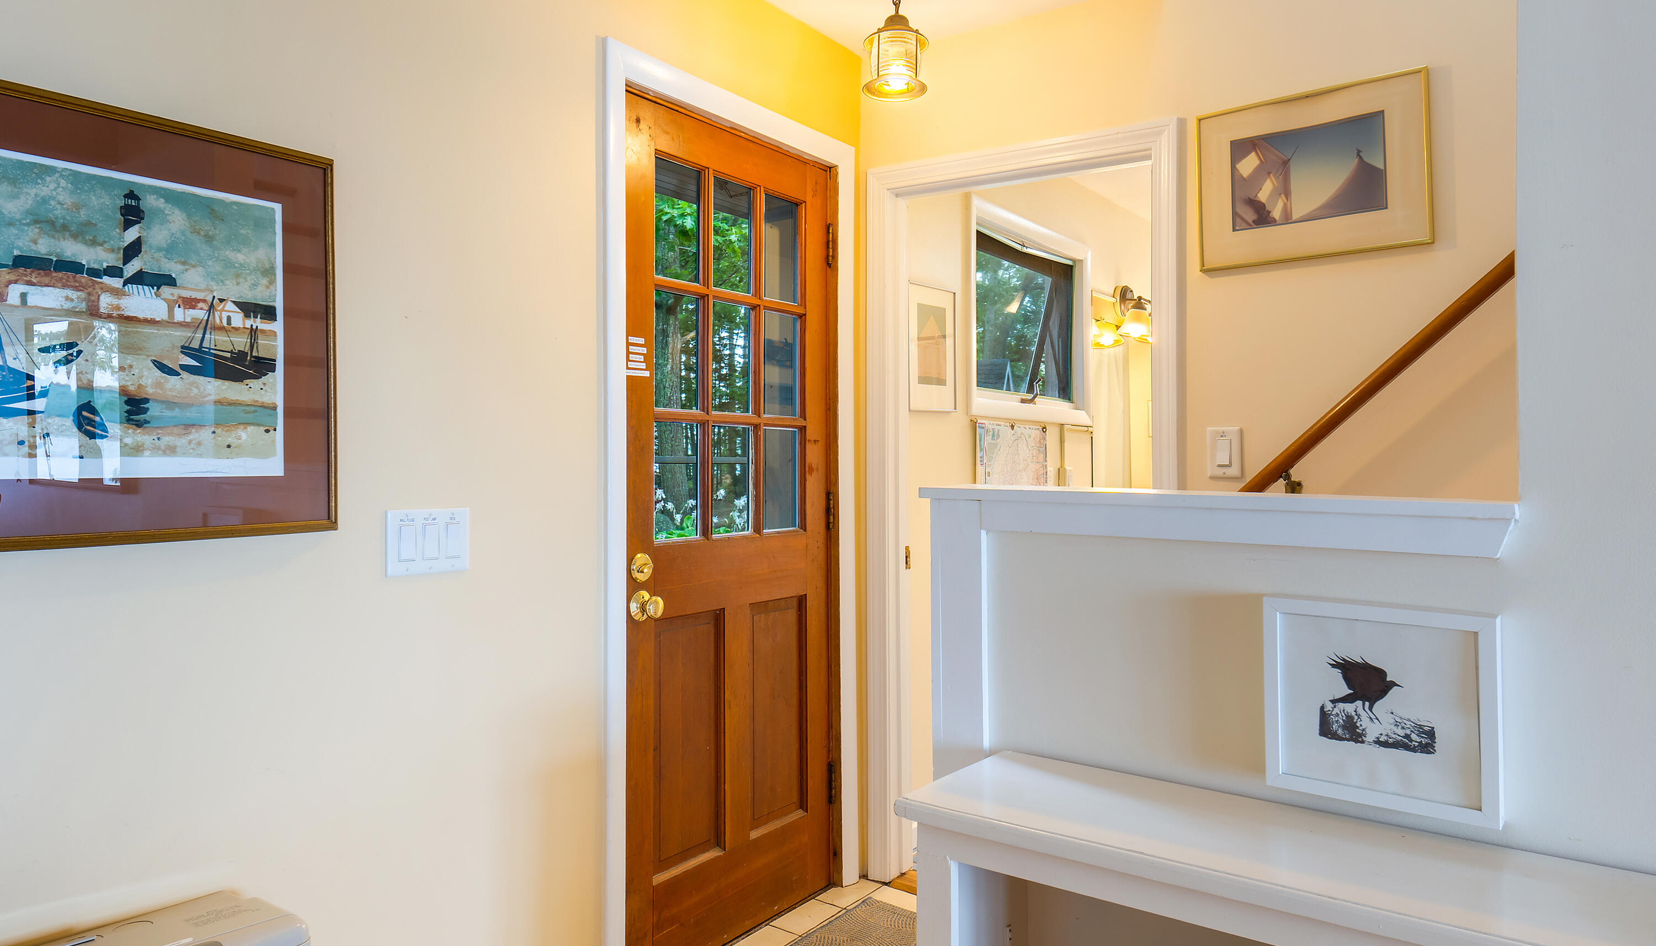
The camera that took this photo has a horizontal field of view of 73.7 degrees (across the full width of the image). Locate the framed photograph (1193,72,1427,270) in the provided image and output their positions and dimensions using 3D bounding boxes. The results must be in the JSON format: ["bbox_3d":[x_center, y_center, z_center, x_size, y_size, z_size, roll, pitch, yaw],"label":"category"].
[{"bbox_3d":[1.112,-0.683,2.547,0.494,0.380,0.025,-2,-1,32],"label":"framed photograph"}]

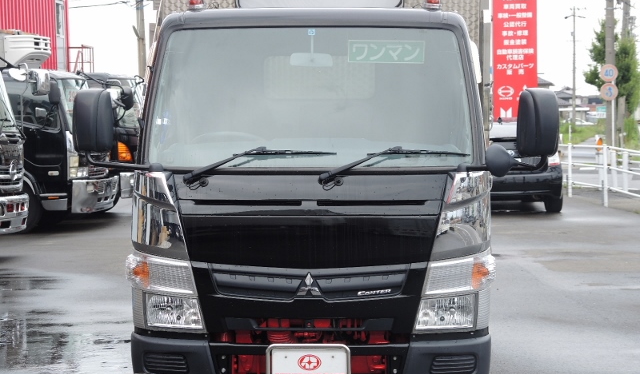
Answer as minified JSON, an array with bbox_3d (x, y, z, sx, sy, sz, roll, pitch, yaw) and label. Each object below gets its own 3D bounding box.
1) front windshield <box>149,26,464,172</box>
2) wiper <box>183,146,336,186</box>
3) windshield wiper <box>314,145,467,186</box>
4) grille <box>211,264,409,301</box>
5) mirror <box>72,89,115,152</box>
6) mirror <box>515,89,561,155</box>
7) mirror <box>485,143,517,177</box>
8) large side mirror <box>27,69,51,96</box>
[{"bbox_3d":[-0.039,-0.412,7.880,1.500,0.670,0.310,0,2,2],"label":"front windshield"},{"bbox_3d":[-0.281,-0.100,7.900,0.710,0.185,0.090,0,-10,2],"label":"wiper"},{"bbox_3d":[0.331,-0.098,7.770,0.690,0.175,0.130,0,2,2],"label":"windshield wiper"},{"bbox_3d":[-0.045,0.428,7.620,0.885,0.170,0.100,0,2,2],"label":"grille"},{"bbox_3d":[-1.048,-0.305,7.870,0.180,0.305,0.110,1,2,16],"label":"mirror"},{"bbox_3d":[1.006,-0.301,7.830,0.185,0.310,0.110,-1,2,-14],"label":"mirror"},{"bbox_3d":[0.833,-0.123,7.870,0.150,0.157,0.120,-2,3,-41],"label":"mirror"},{"bbox_3d":[-2.826,-1.052,17.200,0.150,0.265,0.190,-1,2,-20],"label":"large side mirror"}]

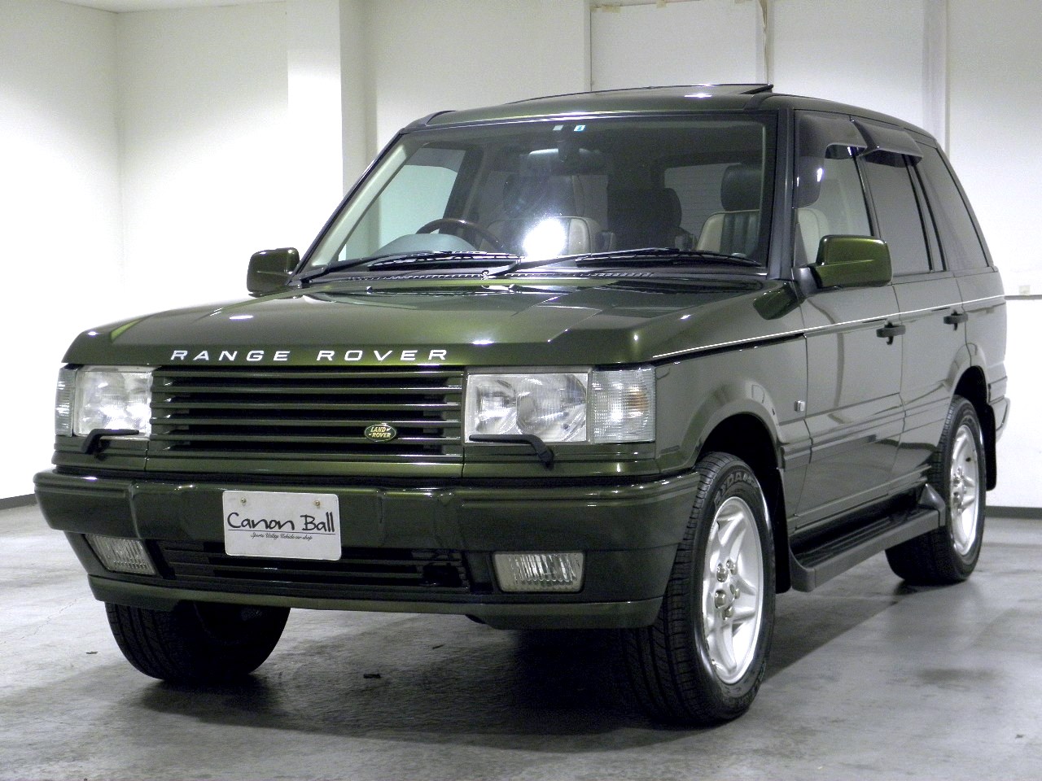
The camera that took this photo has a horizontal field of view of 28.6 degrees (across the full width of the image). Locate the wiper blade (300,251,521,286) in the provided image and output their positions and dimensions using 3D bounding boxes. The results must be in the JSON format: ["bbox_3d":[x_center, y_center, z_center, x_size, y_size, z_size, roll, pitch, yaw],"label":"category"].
[{"bbox_3d":[-0.361,-0.388,6.417,0.825,0.097,0.100,1,3,25],"label":"wiper blade"}]

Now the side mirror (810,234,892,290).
[{"bbox_3d":[0.981,-0.378,6.055,0.247,0.168,0.130,1,3,25],"label":"side mirror"}]

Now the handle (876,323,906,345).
[{"bbox_3d":[1.221,-0.189,6.753,0.050,0.075,0.190,0,3,25],"label":"handle"}]

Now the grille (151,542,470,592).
[{"bbox_3d":[-0.531,0.436,5.109,0.940,0.115,0.090,0,3,25],"label":"grille"}]

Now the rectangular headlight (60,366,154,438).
[{"bbox_3d":[-1.085,0.034,5.418,0.420,0.175,0.160,1,3,37],"label":"rectangular headlight"}]

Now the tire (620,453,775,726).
[{"bbox_3d":[0.463,0.520,5.464,0.265,0.725,0.734,1,3,25],"label":"tire"}]

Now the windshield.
[{"bbox_3d":[0.090,-0.632,6.428,1.530,0.090,0.700,0,47,25],"label":"windshield"}]

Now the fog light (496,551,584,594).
[{"bbox_3d":[0.052,0.444,4.954,0.220,0.111,0.110,0,3,19],"label":"fog light"}]

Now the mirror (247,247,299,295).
[{"bbox_3d":[-0.819,-0.394,6.888,0.247,0.168,0.130,1,3,25],"label":"mirror"}]

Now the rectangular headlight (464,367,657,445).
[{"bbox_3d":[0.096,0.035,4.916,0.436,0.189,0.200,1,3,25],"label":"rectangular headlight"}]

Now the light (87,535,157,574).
[{"bbox_3d":[-1.055,0.437,5.410,0.215,0.105,0.090,1,3,35],"label":"light"}]

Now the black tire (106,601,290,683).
[{"bbox_3d":[-0.948,0.508,6.116,0.265,0.725,0.734,1,3,25],"label":"black tire"}]

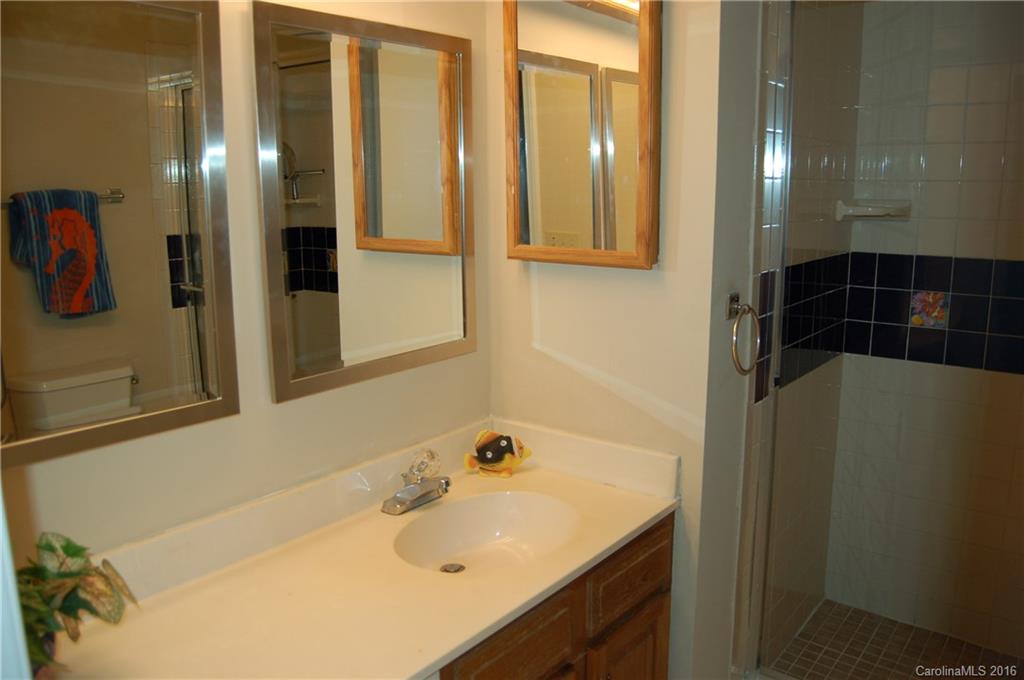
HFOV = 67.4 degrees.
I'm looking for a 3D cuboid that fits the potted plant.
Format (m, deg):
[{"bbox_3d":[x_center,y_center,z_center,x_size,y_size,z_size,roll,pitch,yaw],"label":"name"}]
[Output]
[{"bbox_3d":[-0.720,0.423,1.212,0.204,0.199,0.213,9,14,39],"label":"potted plant"}]

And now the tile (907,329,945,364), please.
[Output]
[{"bbox_3d":[1.295,0.015,2.397,0.107,0.107,0.010,9,14,39],"label":"tile"}]

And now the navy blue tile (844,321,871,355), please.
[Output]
[{"bbox_3d":[1.138,-0.009,2.525,0.080,0.107,0.010,9,14,39],"label":"navy blue tile"}]

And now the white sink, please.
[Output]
[{"bbox_3d":[-0.046,0.472,1.669,0.349,0.136,0.441,9,14,39],"label":"white sink"}]

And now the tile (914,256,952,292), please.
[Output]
[{"bbox_3d":[1.295,-0.202,2.355,0.108,0.108,0.010,8,15,39],"label":"tile"}]

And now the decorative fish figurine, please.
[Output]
[{"bbox_3d":[-0.036,0.292,1.964,0.158,0.107,0.060,-1,11,-5],"label":"decorative fish figurine"}]

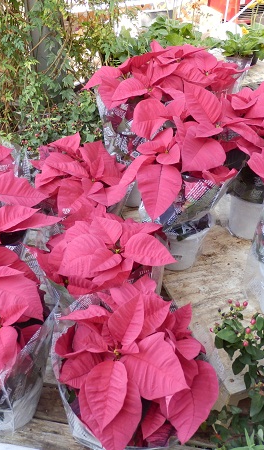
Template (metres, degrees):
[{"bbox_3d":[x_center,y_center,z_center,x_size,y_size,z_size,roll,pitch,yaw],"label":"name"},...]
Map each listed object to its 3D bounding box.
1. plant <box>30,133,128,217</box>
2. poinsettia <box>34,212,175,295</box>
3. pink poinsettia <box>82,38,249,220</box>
[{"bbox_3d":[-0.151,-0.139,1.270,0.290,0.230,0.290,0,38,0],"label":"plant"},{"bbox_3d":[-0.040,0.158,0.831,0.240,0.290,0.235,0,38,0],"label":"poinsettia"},{"bbox_3d":[0.106,-0.289,1.370,0.490,0.380,0.600,0,38,0],"label":"pink poinsettia"}]

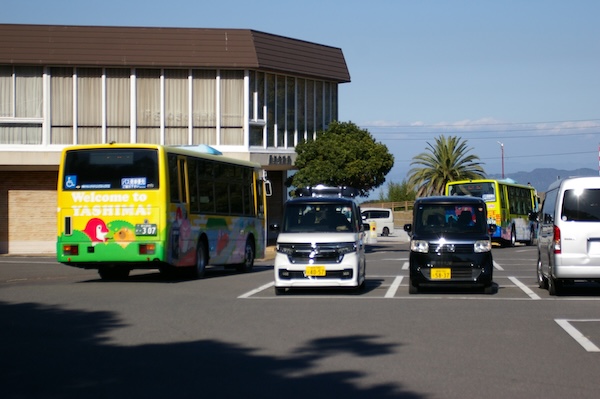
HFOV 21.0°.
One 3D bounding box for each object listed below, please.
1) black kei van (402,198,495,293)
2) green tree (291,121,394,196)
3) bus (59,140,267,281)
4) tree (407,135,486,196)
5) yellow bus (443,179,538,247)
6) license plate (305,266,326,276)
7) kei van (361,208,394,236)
[{"bbox_3d":[2.740,0.811,29.450,1.520,1.740,3.400,0,0,5],"label":"black kei van"},{"bbox_3d":[1.390,-0.397,54.000,3.600,4.490,3.600,0,0,0],"label":"green tree"},{"bbox_3d":[-2.970,0.277,37.737,2.350,2.920,8.990,0,-1,12],"label":"bus"},{"bbox_3d":[10.193,-1.082,112.000,5.400,6.650,5.400,0,0,0],"label":"tree"},{"bbox_3d":[8.548,0.504,71.136,2.350,2.920,8.990,0,-1,18],"label":"yellow bus"},{"bbox_3d":[0.269,1.219,27.300,0.330,0.165,0.020,0,0,4],"label":"license plate"},{"bbox_3d":[4.035,1.247,98.000,1.680,1.780,4.200,0,0,41],"label":"kei van"}]

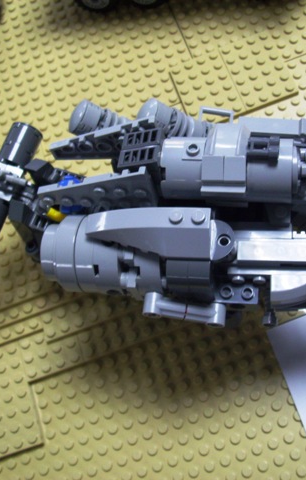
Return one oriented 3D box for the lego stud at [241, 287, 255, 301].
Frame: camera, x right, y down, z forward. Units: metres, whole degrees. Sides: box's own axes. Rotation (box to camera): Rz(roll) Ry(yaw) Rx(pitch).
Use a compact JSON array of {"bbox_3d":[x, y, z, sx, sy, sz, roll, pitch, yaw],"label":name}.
[{"bbox_3d":[0.035,0.020,0.221,0.005,0.002,0.005,1,71,13],"label":"lego stud"}]

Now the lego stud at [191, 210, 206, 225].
[{"bbox_3d":[0.016,-0.008,0.207,0.005,0.002,0.005,1,71,13],"label":"lego stud"}]

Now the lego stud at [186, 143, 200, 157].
[{"bbox_3d":[0.015,-0.033,0.218,0.005,0.002,0.005,1,66,13],"label":"lego stud"}]

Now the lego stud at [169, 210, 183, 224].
[{"bbox_3d":[0.008,-0.008,0.209,0.005,0.002,0.005,1,71,13],"label":"lego stud"}]

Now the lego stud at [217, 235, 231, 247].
[{"bbox_3d":[0.026,0.000,0.215,0.005,0.002,0.005,1,71,13],"label":"lego stud"}]

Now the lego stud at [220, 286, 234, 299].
[{"bbox_3d":[0.028,0.020,0.223,0.005,0.002,0.005,1,71,13],"label":"lego stud"}]

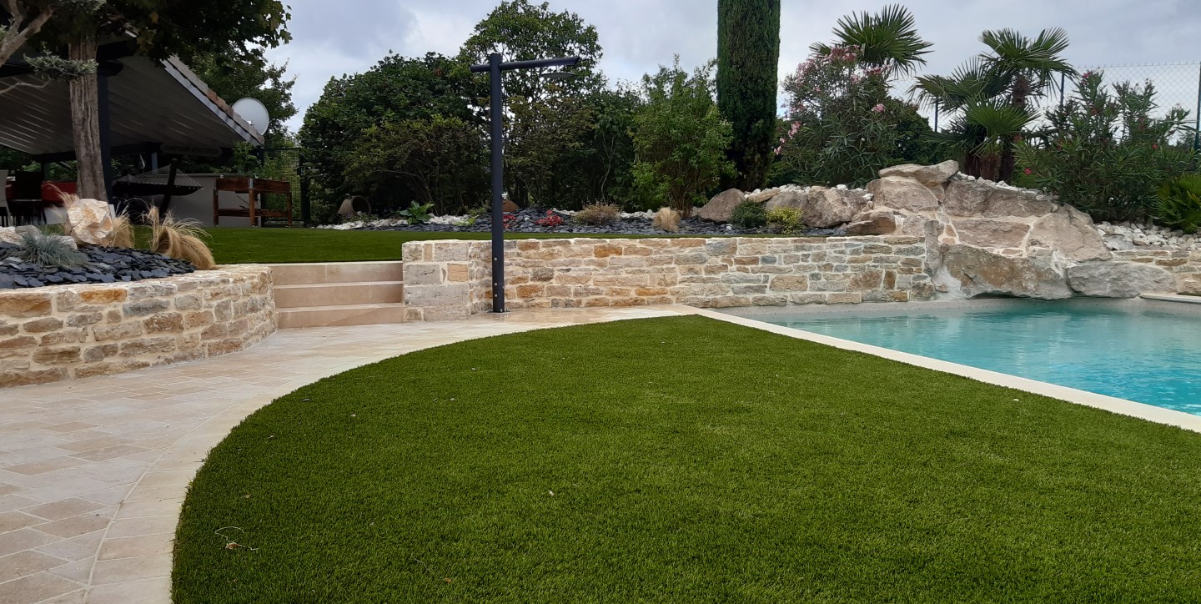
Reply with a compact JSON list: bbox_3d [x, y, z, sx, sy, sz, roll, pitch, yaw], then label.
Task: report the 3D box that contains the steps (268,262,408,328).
[{"bbox_3d":[-2.340,-0.072,7.980,1.100,0.490,0.950,-2,5,-24],"label":"steps"}]

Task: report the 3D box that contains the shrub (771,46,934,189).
[{"bbox_3d":[3.547,-2.576,12.700,2.250,2.100,2.000,0,5,0],"label":"shrub"}]

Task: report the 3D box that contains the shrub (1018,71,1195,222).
[{"bbox_3d":[6.777,-2.070,12.100,2.350,2.050,2.000,0,5,0],"label":"shrub"}]

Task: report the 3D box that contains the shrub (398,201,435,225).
[{"bbox_3d":[-2.841,-1.381,13.900,0.540,0.370,0.500,0,5,0],"label":"shrub"}]

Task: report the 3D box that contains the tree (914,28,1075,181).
[{"bbox_3d":[5.461,-2.724,12.500,2.200,2.200,2.100,0,5,0],"label":"tree"}]

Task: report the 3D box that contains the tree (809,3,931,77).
[{"bbox_3d":[4.081,-3.190,13.600,1.850,2.650,1.800,0,5,0],"label":"tree"}]

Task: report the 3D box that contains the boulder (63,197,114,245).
[{"bbox_3d":[-4.082,-0.640,7.200,0.400,0.390,0.380,0,5,0],"label":"boulder"}]

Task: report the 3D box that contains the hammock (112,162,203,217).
[{"bbox_3d":[-7.000,-1.640,13.900,1.250,1.050,3.200,-3,6,-35],"label":"hammock"}]

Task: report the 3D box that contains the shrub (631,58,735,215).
[{"bbox_3d":[1.227,-2.453,13.400,1.500,2.330,1.400,0,5,0],"label":"shrub"}]

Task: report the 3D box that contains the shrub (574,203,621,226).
[{"bbox_3d":[-0.047,-1.248,12.900,0.660,0.340,0.600,0,5,0],"label":"shrub"}]

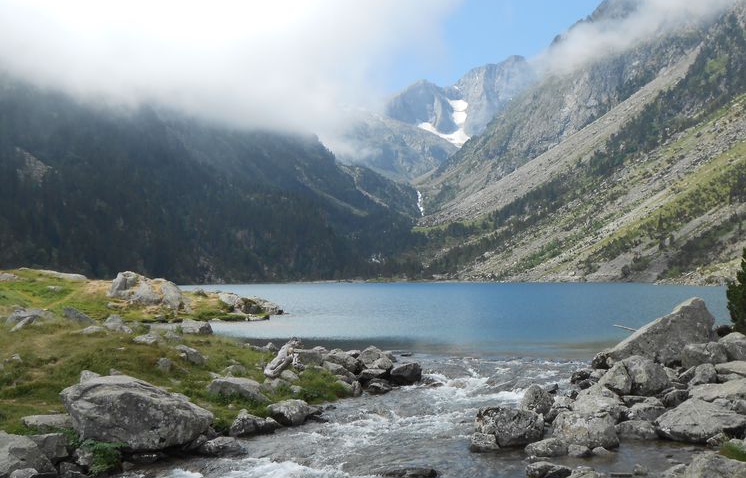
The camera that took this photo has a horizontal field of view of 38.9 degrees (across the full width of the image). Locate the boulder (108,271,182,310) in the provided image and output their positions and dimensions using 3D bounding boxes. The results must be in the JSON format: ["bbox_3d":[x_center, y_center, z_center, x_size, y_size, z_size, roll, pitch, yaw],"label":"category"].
[{"bbox_3d":[-11.415,2.584,53.000,3.750,1.850,2.800,0,-2,0],"label":"boulder"}]

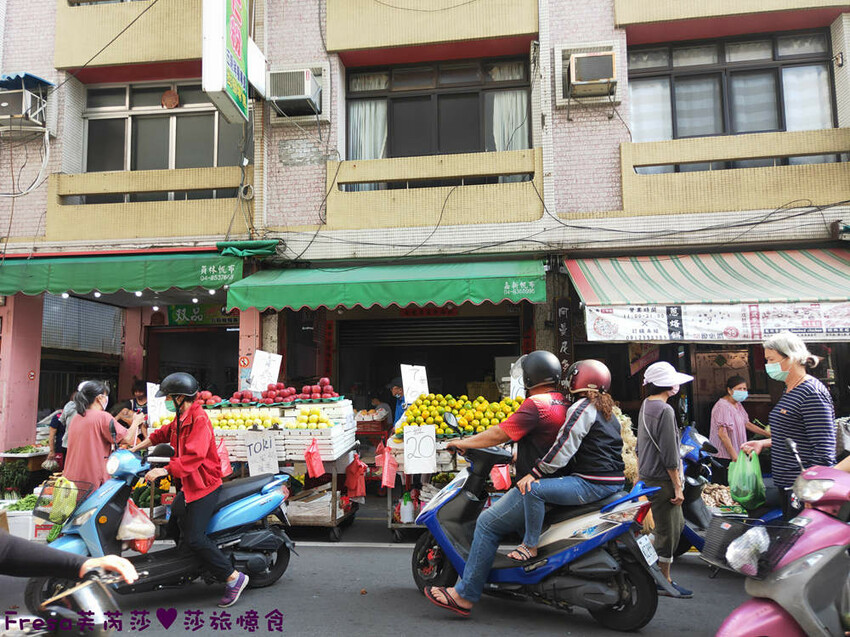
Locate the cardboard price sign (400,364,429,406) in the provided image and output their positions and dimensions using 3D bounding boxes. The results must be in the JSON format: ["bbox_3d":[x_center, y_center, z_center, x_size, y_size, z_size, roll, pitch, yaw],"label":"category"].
[{"bbox_3d":[-0.109,0.691,5.868,0.280,0.410,0.020,-7,-8,6],"label":"cardboard price sign"}]

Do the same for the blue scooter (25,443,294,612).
[{"bbox_3d":[-1.726,1.365,3.838,1.740,1.070,0.660,1,-5,-17],"label":"blue scooter"}]

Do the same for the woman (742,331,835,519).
[{"bbox_3d":[1.900,0.913,2.951,0.480,1.660,0.460,-2,-5,18],"label":"woman"}]

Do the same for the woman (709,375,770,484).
[{"bbox_3d":[2.829,1.230,5.111,0.420,1.430,0.500,-5,-6,41],"label":"woman"}]

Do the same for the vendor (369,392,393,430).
[{"bbox_3d":[-0.741,1.807,9.232,0.600,1.152,0.500,0,-5,-15],"label":"vendor"}]

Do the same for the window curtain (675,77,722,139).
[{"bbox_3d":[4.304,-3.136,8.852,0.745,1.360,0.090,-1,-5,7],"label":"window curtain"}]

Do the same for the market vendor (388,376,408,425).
[{"bbox_3d":[-0.249,1.422,6.680,0.420,1.465,0.500,3,-6,-35],"label":"market vendor"}]

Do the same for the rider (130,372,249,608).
[{"bbox_3d":[-1.686,1.170,4.072,0.720,1.558,0.570,1,-5,-15],"label":"rider"}]

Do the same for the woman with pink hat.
[{"bbox_3d":[1.710,1.100,4.029,0.360,1.595,0.430,1,-5,-21],"label":"woman with pink hat"}]

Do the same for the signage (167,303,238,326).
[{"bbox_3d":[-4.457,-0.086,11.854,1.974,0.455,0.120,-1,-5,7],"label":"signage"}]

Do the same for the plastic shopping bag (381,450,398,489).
[{"bbox_3d":[-0.313,1.331,4.977,0.180,0.370,0.090,-1,-5,7],"label":"plastic shopping bag"}]

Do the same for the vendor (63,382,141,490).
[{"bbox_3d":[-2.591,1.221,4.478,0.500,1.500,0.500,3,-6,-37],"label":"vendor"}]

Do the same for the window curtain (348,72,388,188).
[{"bbox_3d":[-0.973,-3.106,9.726,0.704,2.332,0.130,-1,-5,7],"label":"window curtain"}]

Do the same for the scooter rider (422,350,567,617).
[{"bbox_3d":[0.471,1.020,3.616,0.850,1.610,0.620,-3,-5,25],"label":"scooter rider"}]

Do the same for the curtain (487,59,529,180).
[{"bbox_3d":[1.413,-3.293,9.555,0.680,2.150,0.120,-1,-5,7],"label":"curtain"}]

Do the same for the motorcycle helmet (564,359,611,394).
[{"bbox_3d":[1.016,0.358,3.531,0.275,0.235,0.250,-4,-6,30],"label":"motorcycle helmet"}]

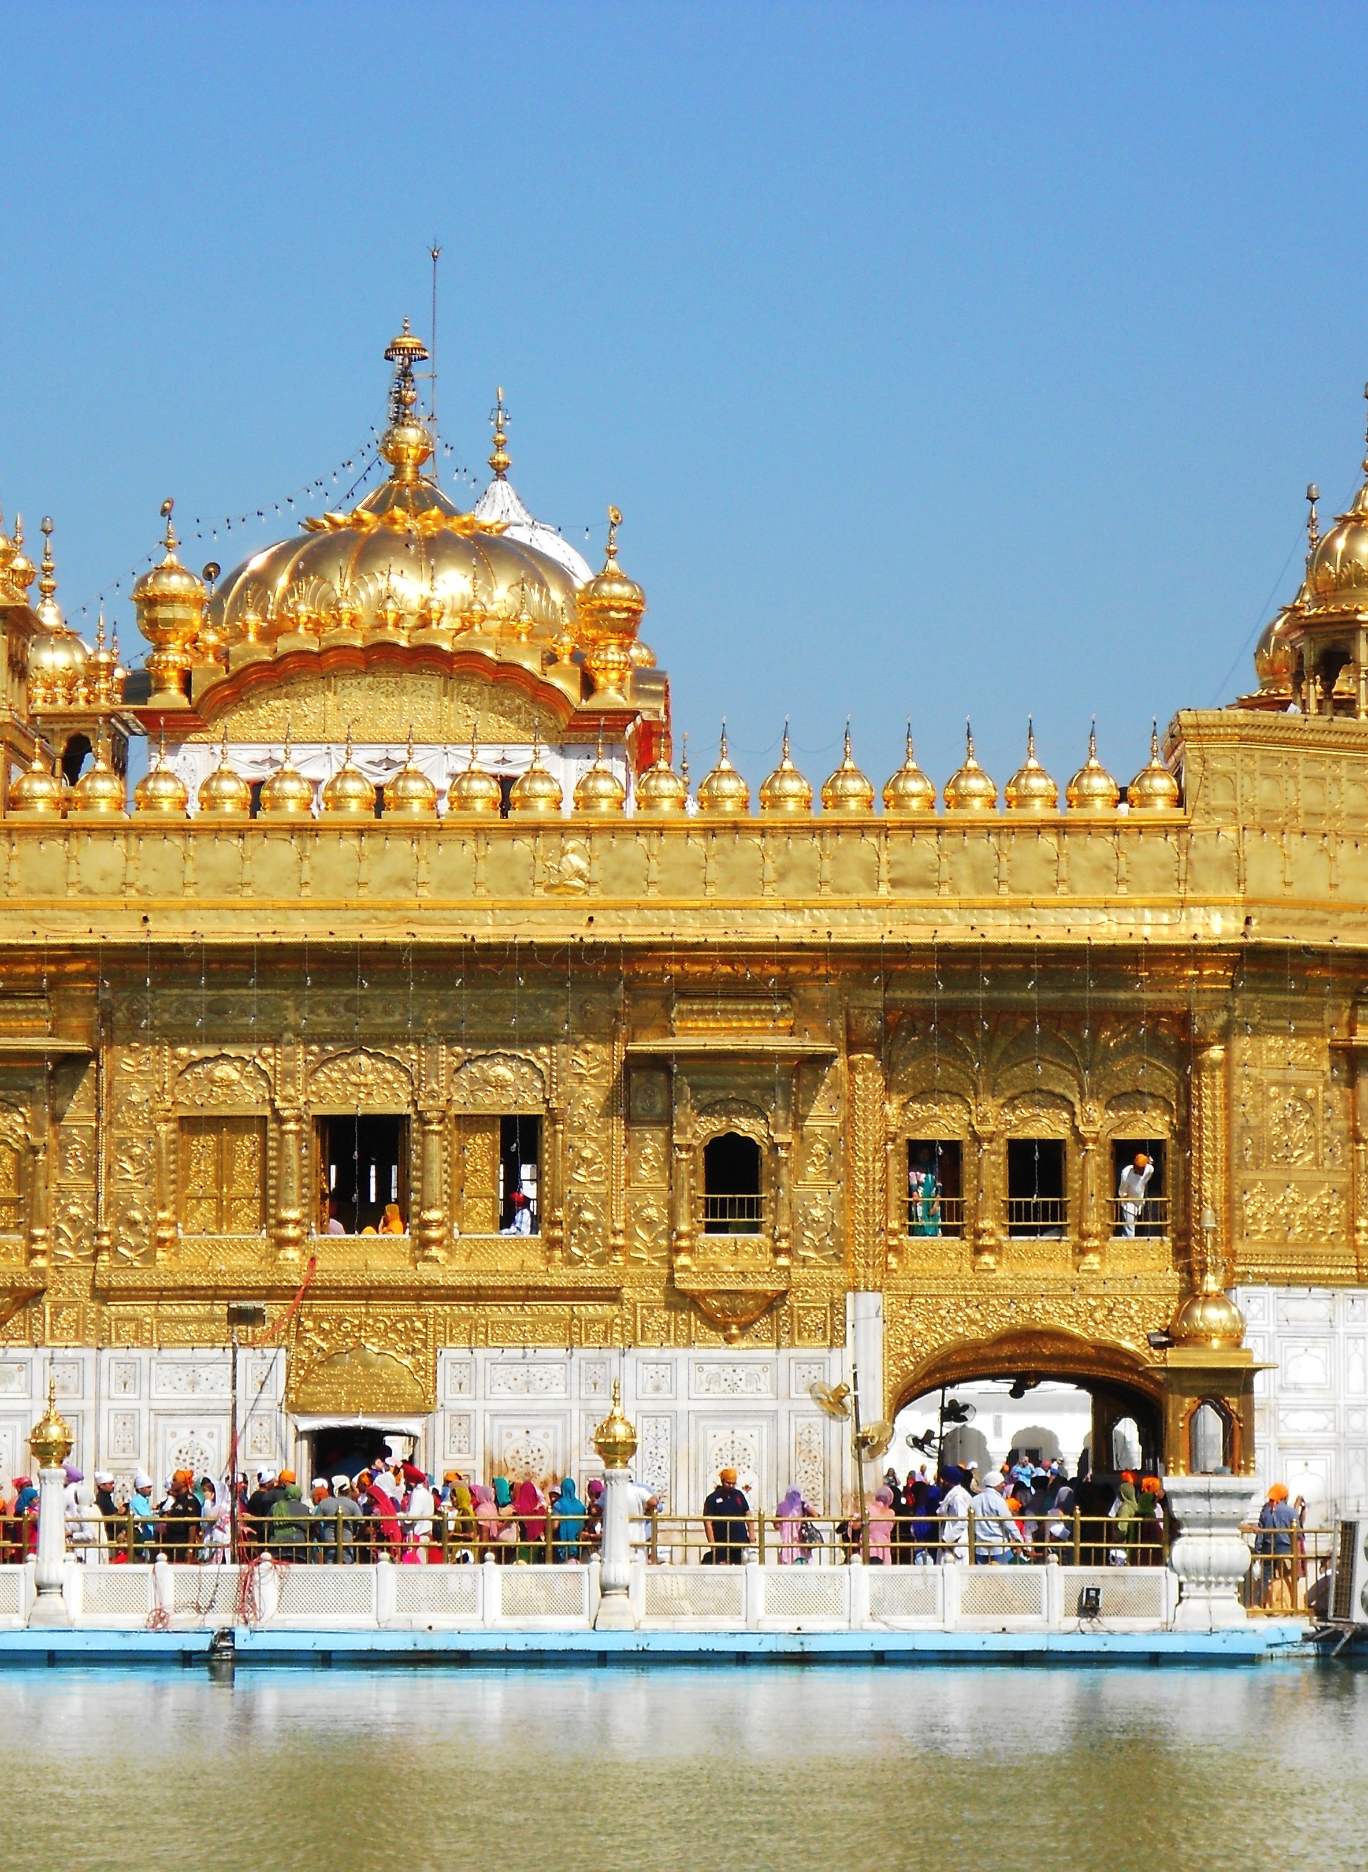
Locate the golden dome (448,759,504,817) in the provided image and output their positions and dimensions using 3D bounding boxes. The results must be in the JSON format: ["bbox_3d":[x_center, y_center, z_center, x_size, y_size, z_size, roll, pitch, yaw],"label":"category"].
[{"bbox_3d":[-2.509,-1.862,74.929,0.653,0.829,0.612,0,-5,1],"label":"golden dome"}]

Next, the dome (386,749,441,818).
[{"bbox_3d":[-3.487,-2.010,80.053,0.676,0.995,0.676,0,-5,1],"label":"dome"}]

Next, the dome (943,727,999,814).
[{"bbox_3d":[3.432,-1.973,74.486,0.656,1.046,0.656,0,-5,2],"label":"dome"}]

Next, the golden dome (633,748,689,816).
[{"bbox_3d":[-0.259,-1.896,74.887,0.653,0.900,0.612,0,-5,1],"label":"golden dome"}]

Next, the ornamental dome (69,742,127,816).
[{"bbox_3d":[-7.090,-1.947,75.027,0.653,0.997,0.612,0,-5,1],"label":"ornamental dome"}]

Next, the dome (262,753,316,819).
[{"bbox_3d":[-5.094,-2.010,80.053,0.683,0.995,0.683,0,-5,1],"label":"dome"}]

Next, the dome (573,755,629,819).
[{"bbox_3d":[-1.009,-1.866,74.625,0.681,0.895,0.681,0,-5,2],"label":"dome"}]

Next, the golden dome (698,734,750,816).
[{"bbox_3d":[0.483,-1.984,74.880,0.653,1.101,0.612,0,-5,1],"label":"golden dome"}]

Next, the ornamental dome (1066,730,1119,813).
[{"bbox_3d":[4.904,-1.978,74.437,0.655,1.034,0.655,0,-5,2],"label":"ornamental dome"}]

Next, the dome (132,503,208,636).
[{"bbox_3d":[-6.512,-4.647,78.587,0.949,1.769,0.949,0,-5,1],"label":"dome"}]

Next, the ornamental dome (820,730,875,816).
[{"bbox_3d":[1.957,-1.969,74.535,0.656,1.058,0.656,0,-5,2],"label":"ornamental dome"}]

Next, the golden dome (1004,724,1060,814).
[{"bbox_3d":[4.489,-2.144,79.964,0.675,1.176,0.675,0,-5,1],"label":"golden dome"}]

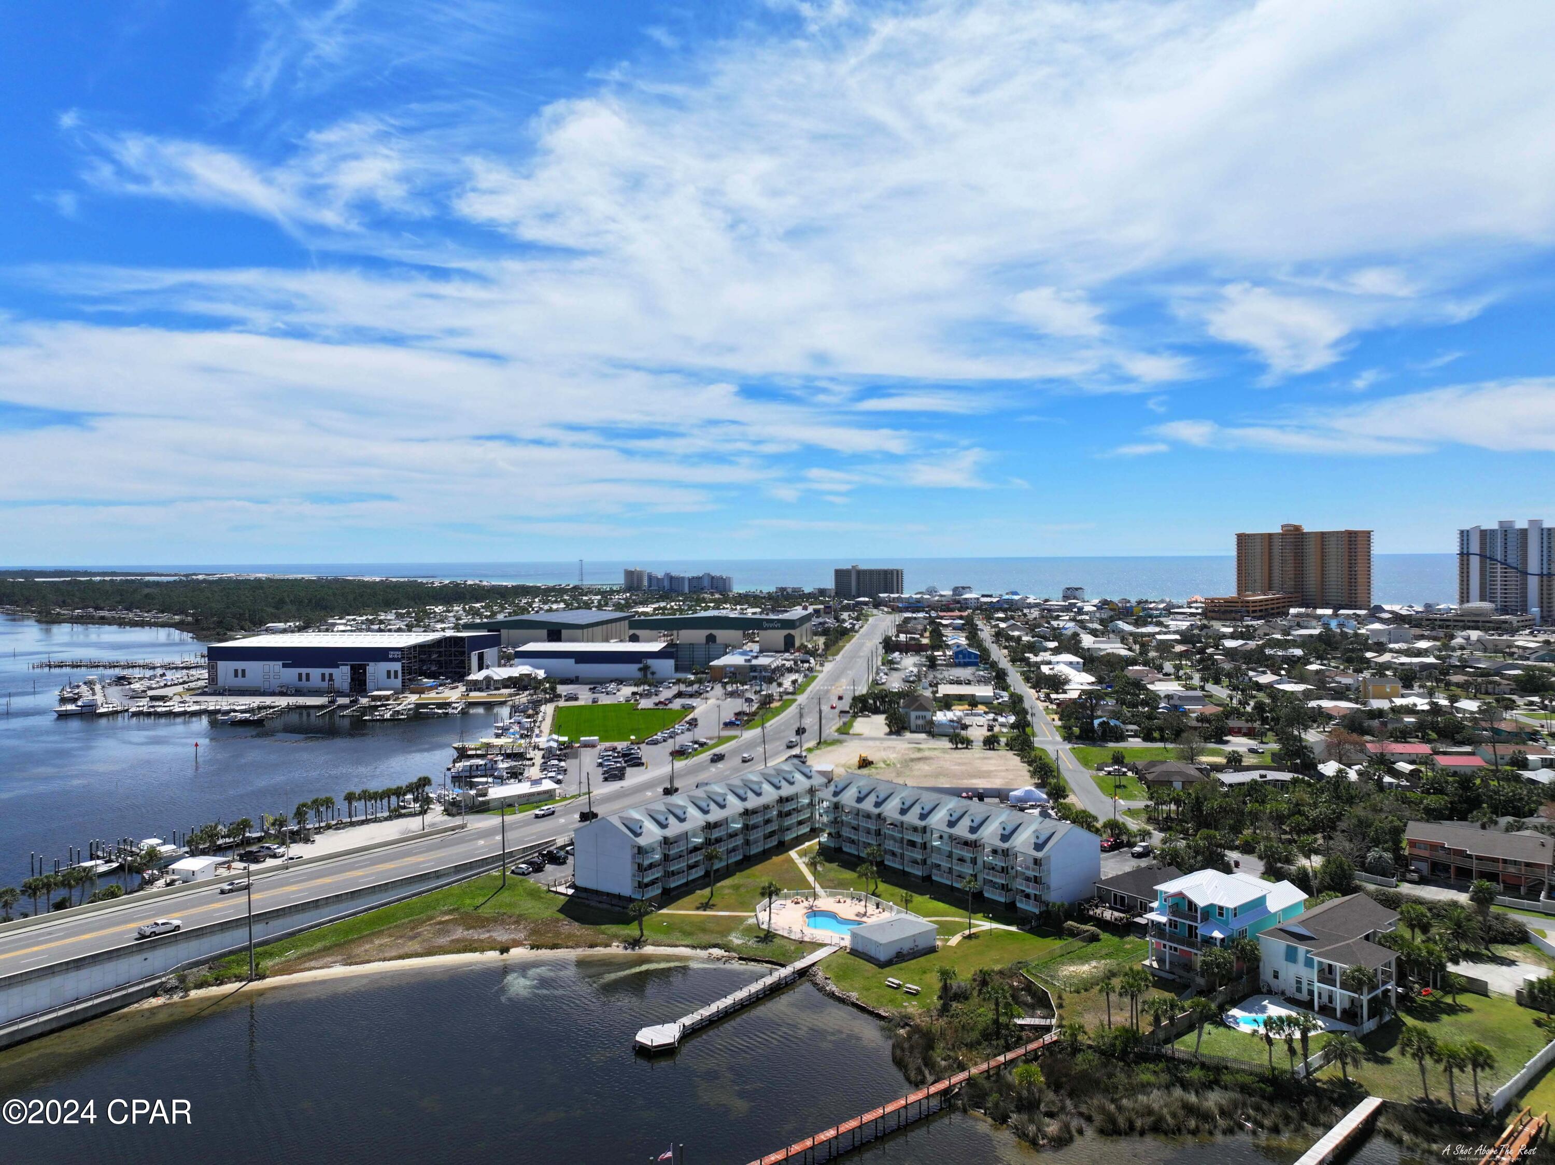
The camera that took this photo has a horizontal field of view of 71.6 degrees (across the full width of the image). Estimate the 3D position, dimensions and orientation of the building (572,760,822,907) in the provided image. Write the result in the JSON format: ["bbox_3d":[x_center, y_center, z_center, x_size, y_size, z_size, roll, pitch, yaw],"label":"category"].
[{"bbox_3d":[-11.620,42.900,193.880,14.500,13.010,55.110,0,2,33],"label":"building"}]

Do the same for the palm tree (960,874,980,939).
[{"bbox_3d":[29.139,49.046,163.170,2.854,9.174,2.854,-1,1,0],"label":"palm tree"}]

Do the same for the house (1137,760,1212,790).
[{"bbox_3d":[94.460,45.282,256.253,13.800,5.600,17.000,0,1,11],"label":"house"}]

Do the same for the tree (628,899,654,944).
[{"bbox_3d":[-19.490,48.300,154.500,3.720,5.300,3.720,-1,1,0],"label":"tree"}]

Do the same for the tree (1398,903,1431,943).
[{"bbox_3d":[86.330,46.400,146.030,4.470,5.630,4.470,-1,1,0],"label":"tree"}]

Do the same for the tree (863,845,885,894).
[{"bbox_3d":[17.059,49.533,187.059,3.376,7.217,3.376,-1,1,0],"label":"tree"}]

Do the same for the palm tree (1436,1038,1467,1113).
[{"bbox_3d":[65.640,48.020,104.720,2.980,6.820,2.980,-1,1,0],"label":"palm tree"}]

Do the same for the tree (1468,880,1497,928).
[{"bbox_3d":[102.513,48.175,156.028,3.962,9.926,3.962,-1,1,0],"label":"tree"}]

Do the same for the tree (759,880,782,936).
[{"bbox_3d":[-1.247,49.864,165.027,3.351,8.004,3.351,-1,1,0],"label":"tree"}]

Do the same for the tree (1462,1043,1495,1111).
[{"bbox_3d":[69.595,48.865,106.746,3.200,6.876,3.200,0,1,0],"label":"tree"}]

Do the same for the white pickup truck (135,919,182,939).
[{"bbox_3d":[-91.857,51.413,160.536,1.950,1.800,5.500,1,0,36],"label":"white pickup truck"}]

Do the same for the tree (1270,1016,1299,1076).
[{"bbox_3d":[54.316,49.242,114.398,2.800,6.387,2.800,0,1,0],"label":"tree"}]

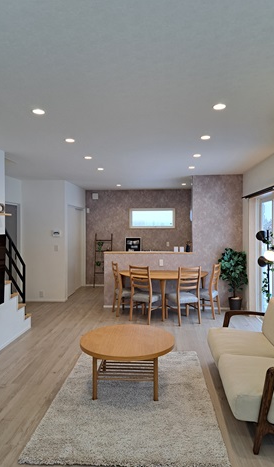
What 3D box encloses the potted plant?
[{"bbox_3d":[1.664,0.803,5.500,0.520,1.110,0.470,0,1,5],"label":"potted plant"}]

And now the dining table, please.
[{"bbox_3d":[0.452,1.015,5.401,1.540,0.690,0.860,0,1,5],"label":"dining table"}]

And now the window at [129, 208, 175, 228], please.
[{"bbox_3d":[0.394,-0.374,8.019,1.130,0.490,0.100,0,1,5],"label":"window"}]

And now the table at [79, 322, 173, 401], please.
[{"bbox_3d":[-0.079,1.175,2.968,0.850,0.430,0.850,0,1,5],"label":"table"}]

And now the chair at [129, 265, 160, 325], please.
[{"bbox_3d":[0.159,0.935,5.110,0.430,0.860,0.480,1,1,35],"label":"chair"}]

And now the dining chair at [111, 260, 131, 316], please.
[{"bbox_3d":[-0.161,0.929,5.473,0.480,0.860,0.430,0,1,-16],"label":"dining chair"}]

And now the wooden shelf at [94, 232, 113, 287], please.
[{"bbox_3d":[-0.799,0.663,7.923,0.440,1.300,0.300,0,1,5],"label":"wooden shelf"}]

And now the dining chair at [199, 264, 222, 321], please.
[{"bbox_3d":[1.131,0.930,5.375,0.480,0.860,0.430,1,1,30],"label":"dining chair"}]

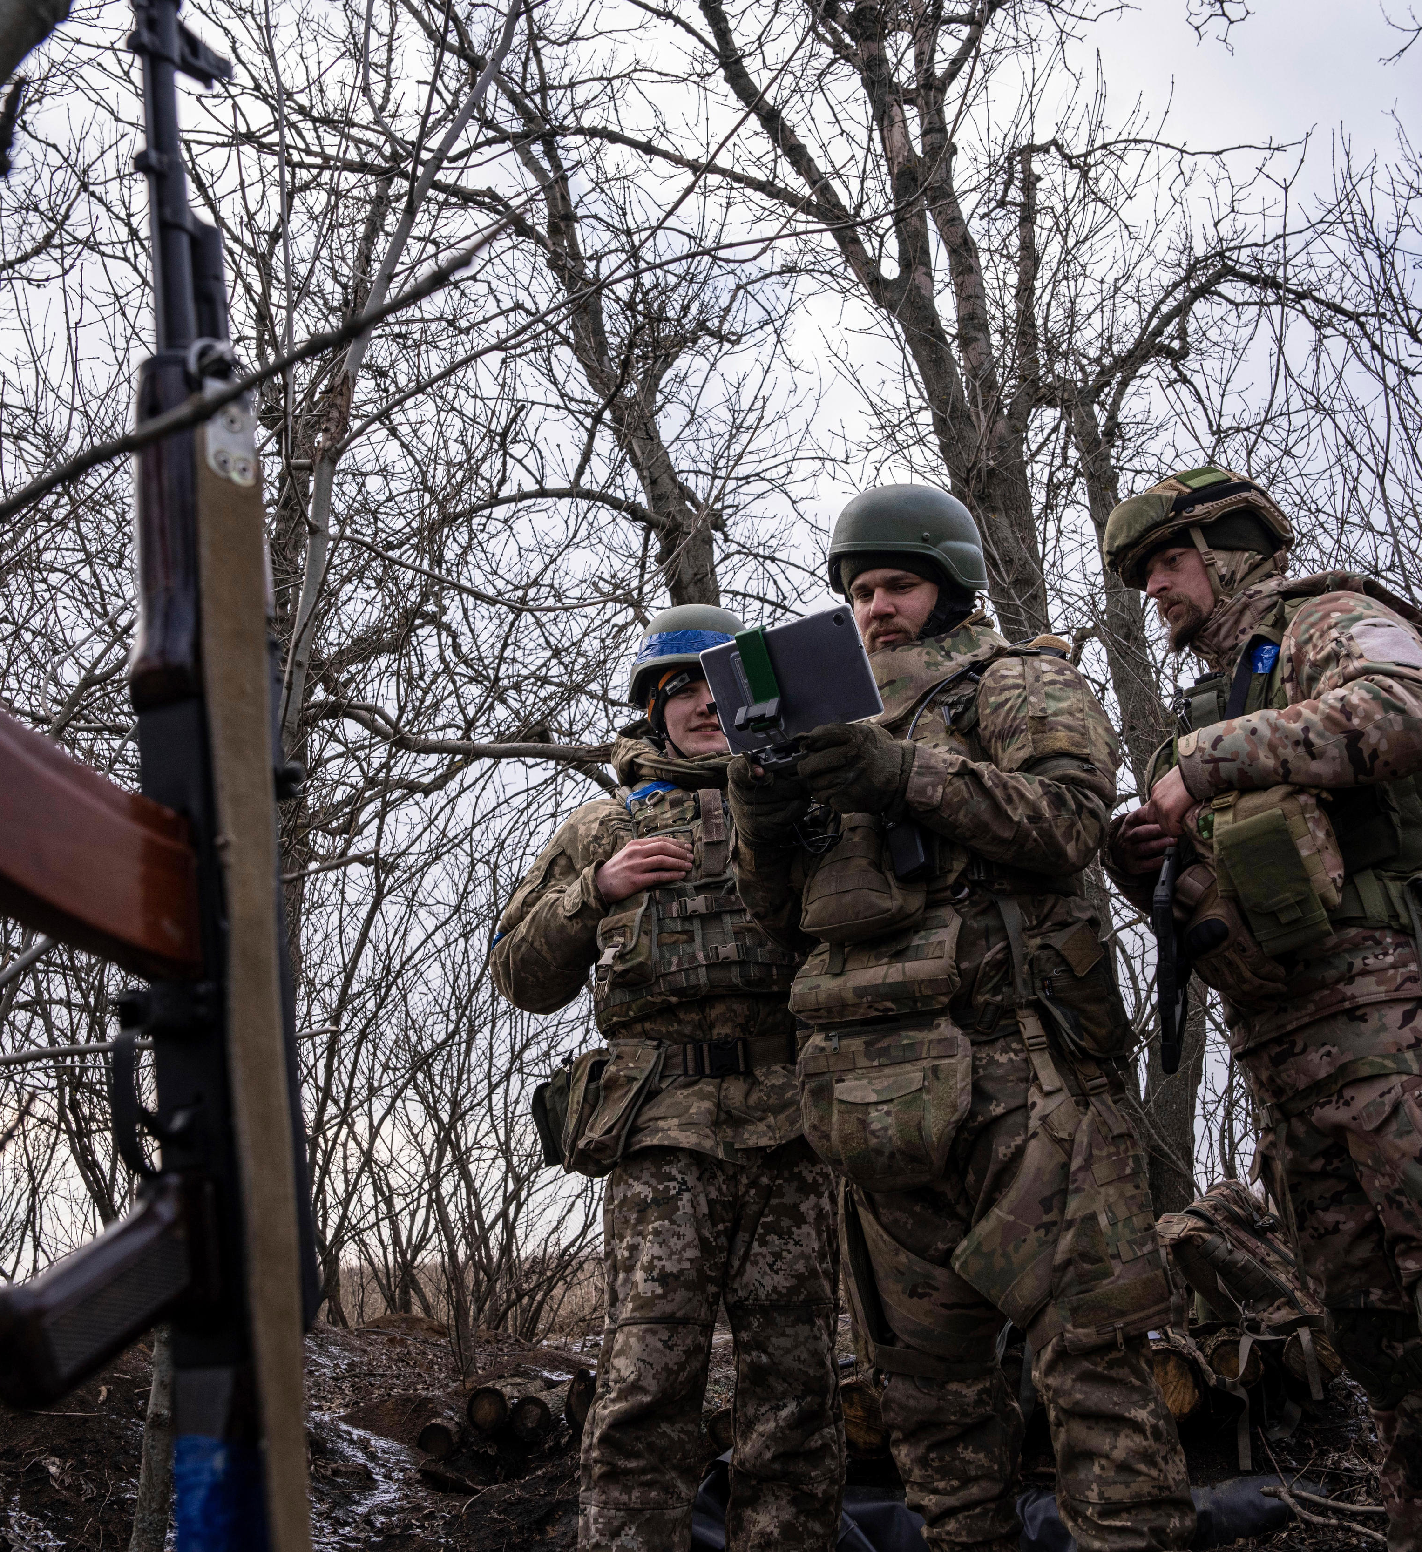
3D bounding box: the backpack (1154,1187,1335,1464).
[{"bbox_3d":[1.295,1.180,3.740,0.240,0.390,0.270,-40,-3,-8],"label":"backpack"}]

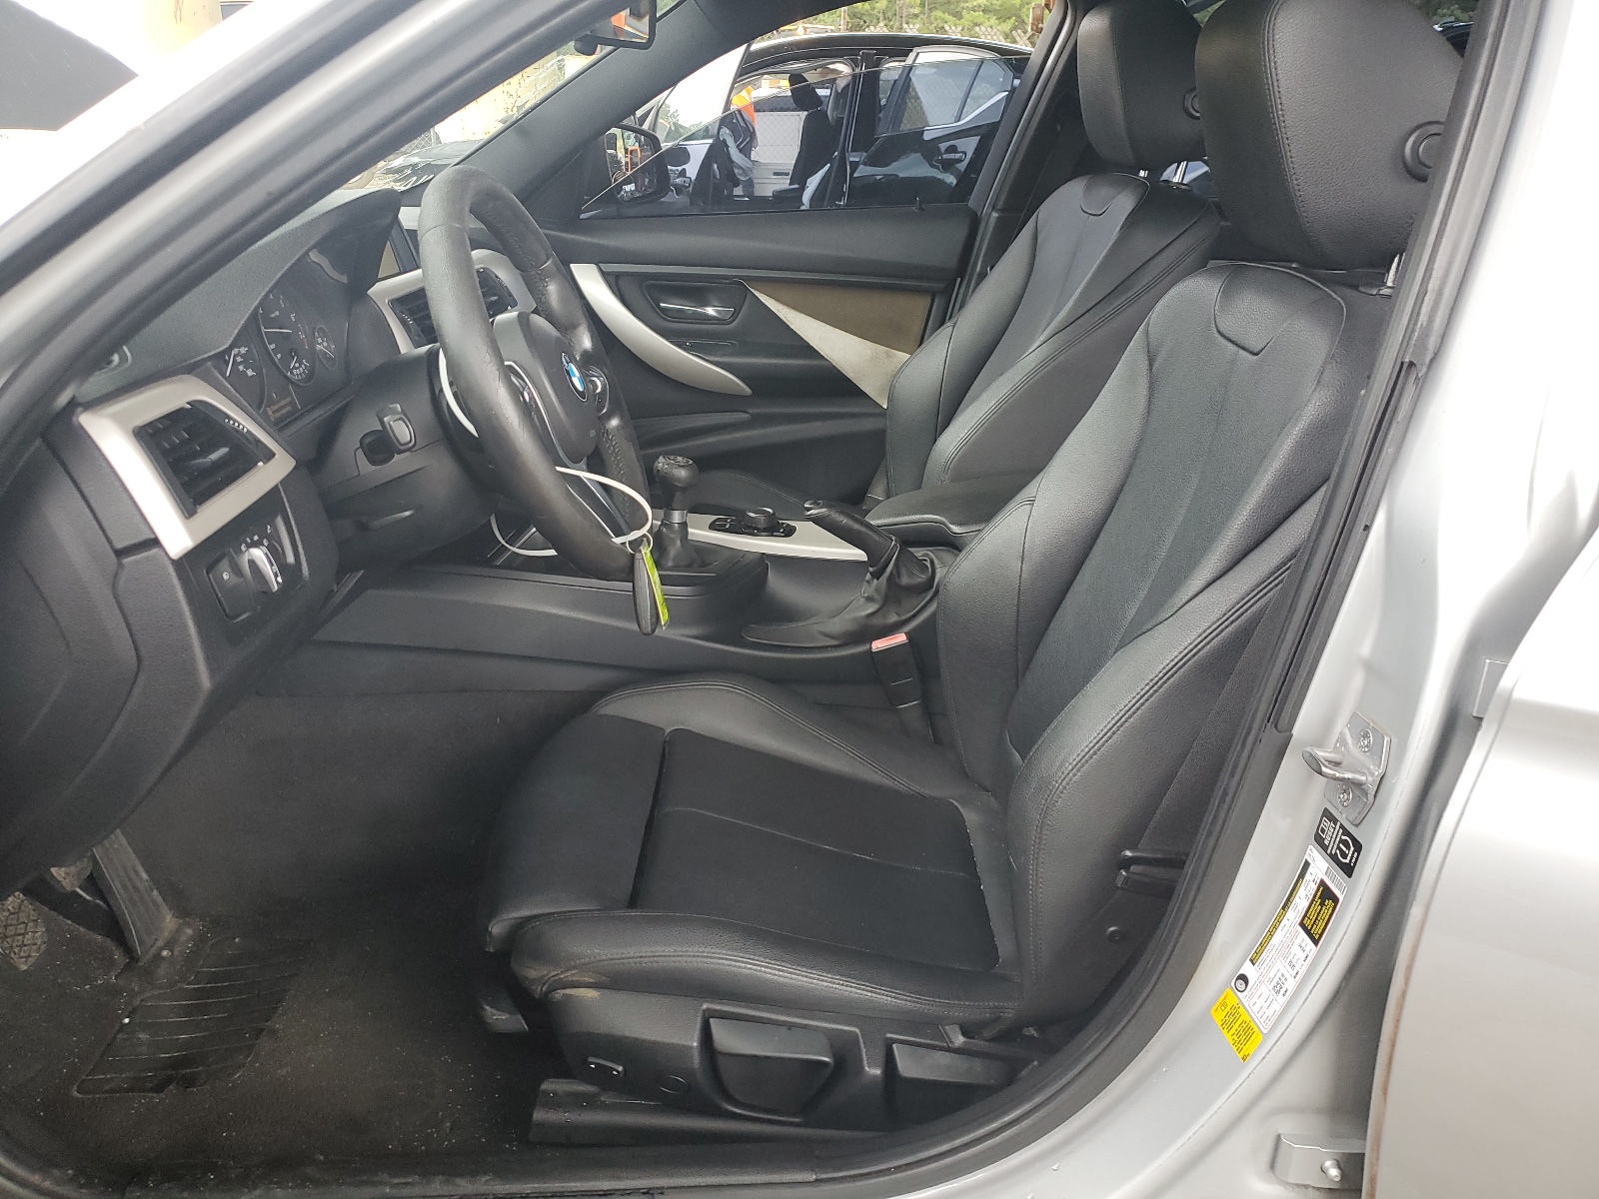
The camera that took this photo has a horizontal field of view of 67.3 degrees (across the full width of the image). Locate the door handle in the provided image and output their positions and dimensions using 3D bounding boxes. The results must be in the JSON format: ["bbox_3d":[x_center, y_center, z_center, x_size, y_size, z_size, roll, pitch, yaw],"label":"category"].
[{"bbox_3d":[-0.175,-0.486,2.030,0.132,0.034,0.028,0,22,0],"label":"door handle"}]

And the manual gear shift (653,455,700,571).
[{"bbox_3d":[-0.146,-0.106,1.428,0.053,0.125,0.053,0,22,0],"label":"manual gear shift"}]

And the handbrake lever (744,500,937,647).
[{"bbox_3d":[0.047,-0.030,1.399,0.220,0.158,0.070,0,22,0],"label":"handbrake lever"}]

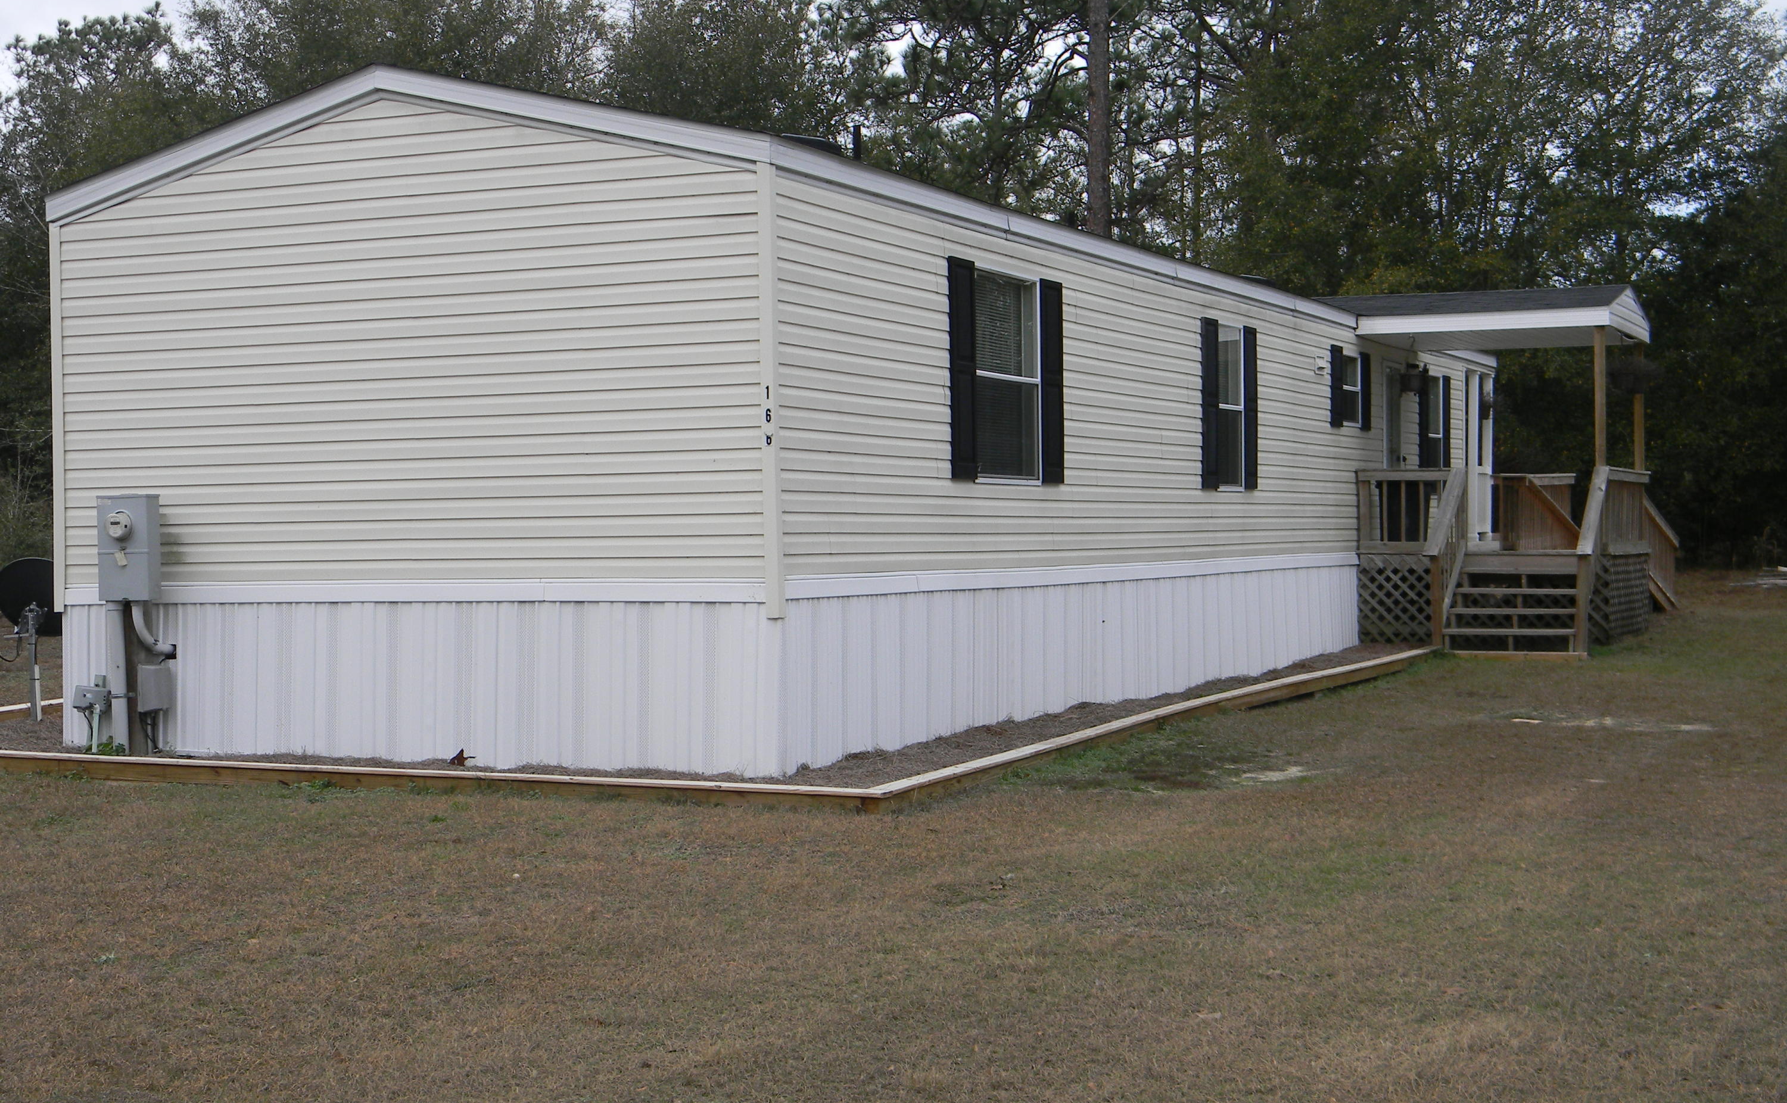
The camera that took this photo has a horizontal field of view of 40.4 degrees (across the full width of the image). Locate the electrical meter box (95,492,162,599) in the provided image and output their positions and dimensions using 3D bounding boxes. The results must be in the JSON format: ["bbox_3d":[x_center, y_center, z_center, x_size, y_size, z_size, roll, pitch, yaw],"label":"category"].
[{"bbox_3d":[-4.509,-0.021,14.300,0.365,0.620,0.170,0,0,25],"label":"electrical meter box"}]

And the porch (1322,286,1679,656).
[{"bbox_3d":[6.212,-0.808,24.905,2.770,3.620,5.350,0,0,25],"label":"porch"}]

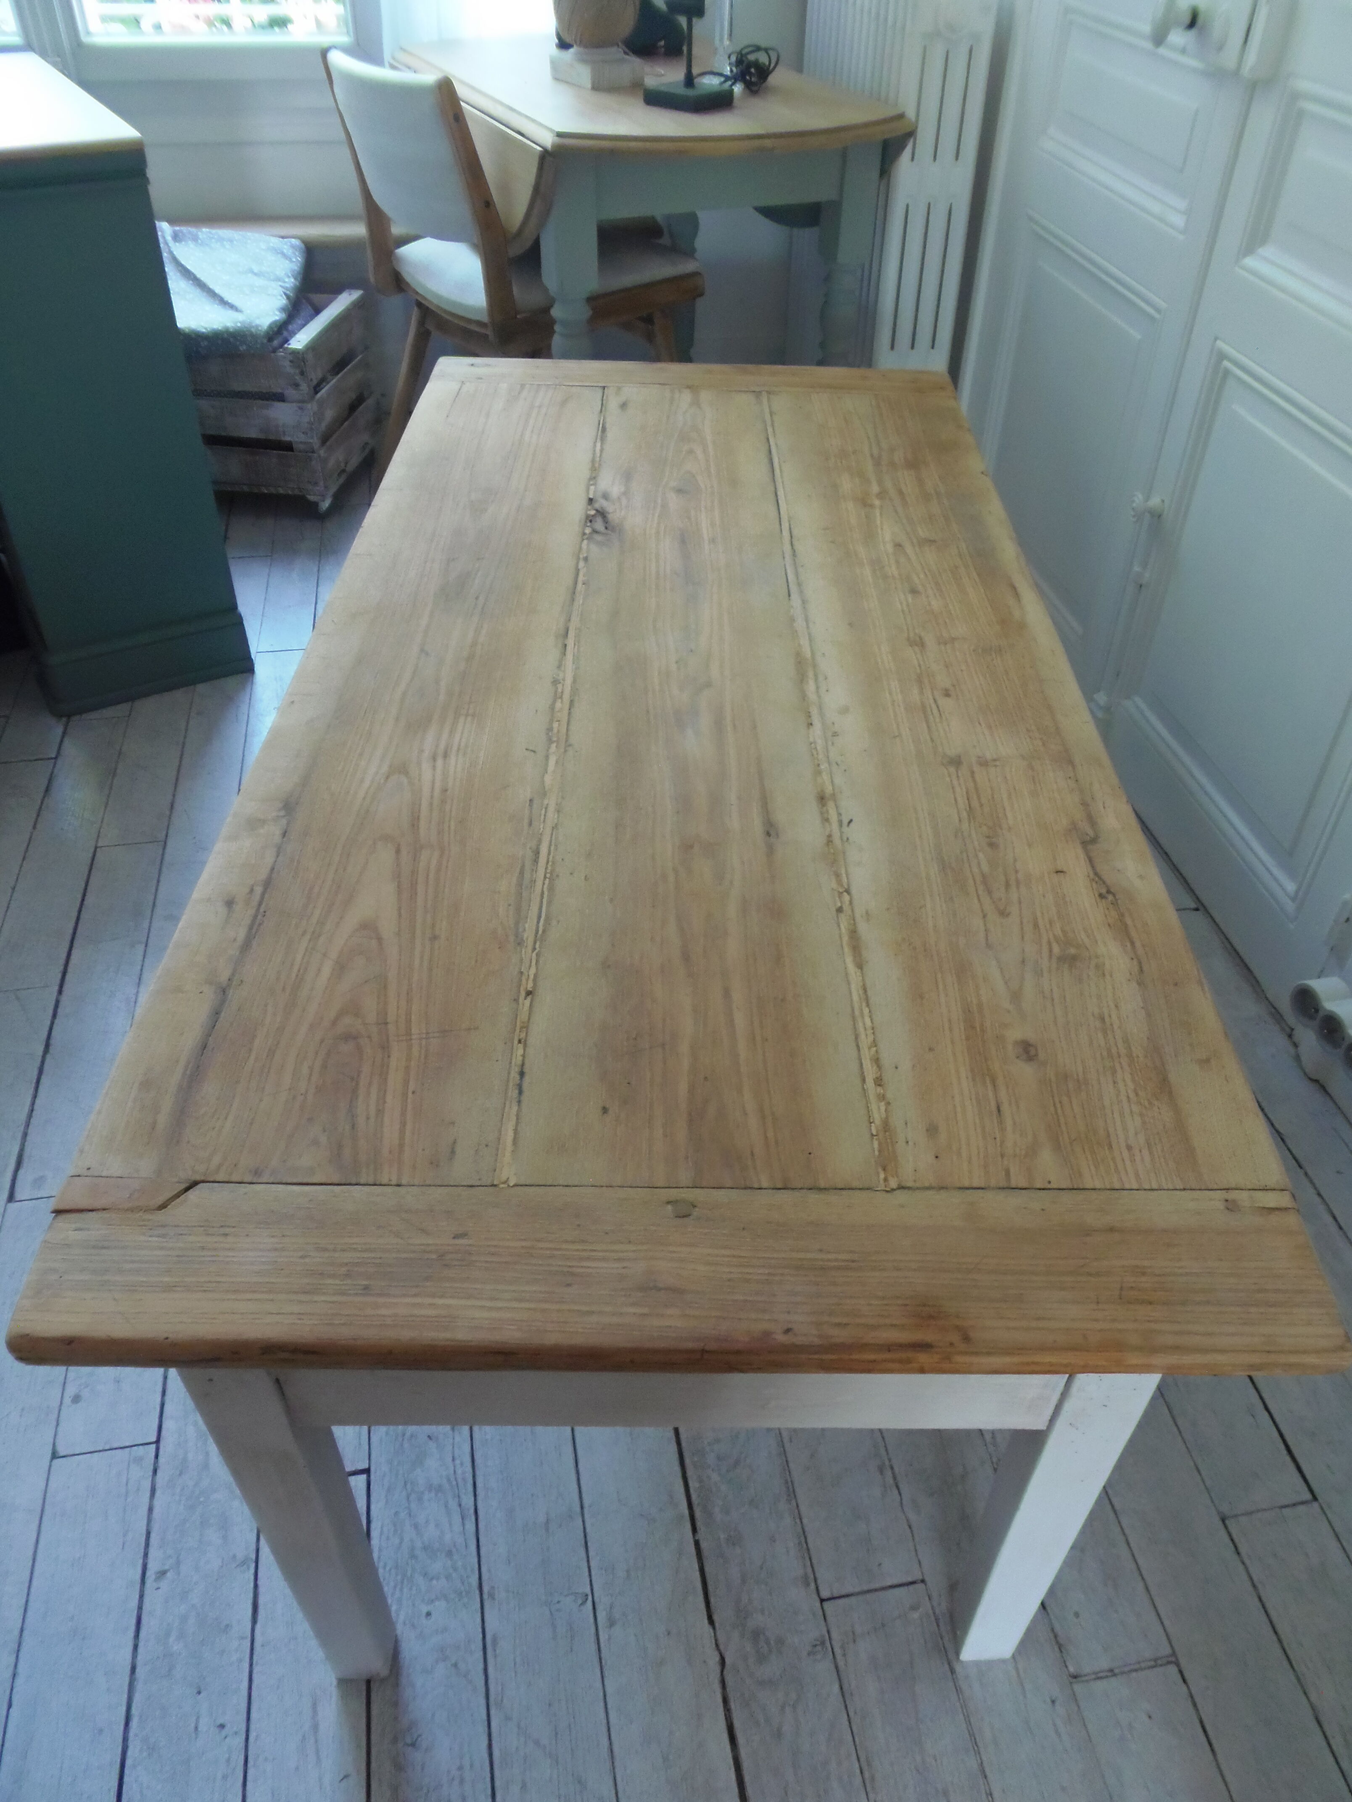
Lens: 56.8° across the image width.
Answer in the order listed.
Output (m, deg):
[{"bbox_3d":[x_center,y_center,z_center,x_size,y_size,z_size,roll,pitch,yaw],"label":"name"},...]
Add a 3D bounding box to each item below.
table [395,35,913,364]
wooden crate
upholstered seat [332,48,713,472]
[{"bbox_3d":[-0.074,-1.366,2.743,0.660,0.750,1.200,-13,43,-14],"label":"table"},{"bbox_3d":[-0.969,-1.125,2.774,0.500,0.343,0.395,6,42,6],"label":"wooden crate"},{"bbox_3d":[-0.317,-1.240,2.546,0.540,0.815,0.450,-30,50,-29],"label":"upholstered seat"}]

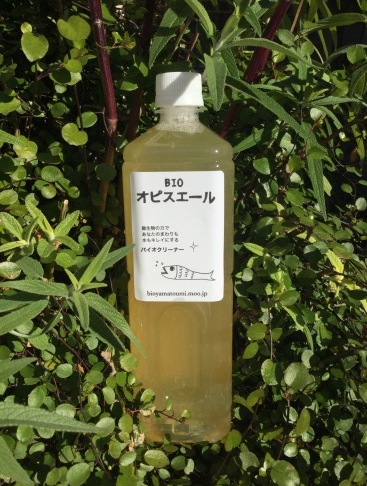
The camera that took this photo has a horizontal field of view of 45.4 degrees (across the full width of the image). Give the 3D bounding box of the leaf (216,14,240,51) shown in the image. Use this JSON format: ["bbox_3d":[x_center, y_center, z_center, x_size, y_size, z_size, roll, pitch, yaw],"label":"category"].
[{"bbox_3d":[0.033,-0.156,0.325,0.009,0.029,0.008,37,12,12],"label":"leaf"}]

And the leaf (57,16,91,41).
[{"bbox_3d":[-0.083,-0.163,0.332,0.026,0.019,0.006,12,-20,0],"label":"leaf"}]

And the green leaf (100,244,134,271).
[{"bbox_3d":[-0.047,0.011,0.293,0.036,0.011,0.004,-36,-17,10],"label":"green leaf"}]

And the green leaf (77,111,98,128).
[{"bbox_3d":[-0.078,-0.100,0.355,0.017,0.014,0.004,-30,2,-17],"label":"green leaf"}]

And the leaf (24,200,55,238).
[{"bbox_3d":[-0.107,-0.018,0.325,0.008,0.032,0.007,-39,-1,-32],"label":"leaf"}]

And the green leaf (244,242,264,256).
[{"bbox_3d":[0.056,0.005,0.345,0.017,0.005,0.007,33,69,19],"label":"green leaf"}]

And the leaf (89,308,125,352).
[{"bbox_3d":[-0.055,0.061,0.312,0.010,0.009,0.045,-40,62,-17],"label":"leaf"}]

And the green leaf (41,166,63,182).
[{"bbox_3d":[-0.101,-0.053,0.338,0.016,0.003,0.014,8,57,0],"label":"green leaf"}]

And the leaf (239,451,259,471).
[{"bbox_3d":[0.049,0.161,0.325,0.013,0.005,0.014,-30,51,-19],"label":"leaf"}]

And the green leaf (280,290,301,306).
[{"bbox_3d":[0.089,0.047,0.370,0.020,0.013,0.005,-24,-24,-5],"label":"green leaf"}]

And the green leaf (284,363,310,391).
[{"bbox_3d":[0.094,0.112,0.365,0.022,0.026,0.006,-11,-20,12],"label":"green leaf"}]

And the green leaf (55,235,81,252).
[{"bbox_3d":[-0.089,0.001,0.335,0.024,0.008,0.005,23,-19,16],"label":"green leaf"}]

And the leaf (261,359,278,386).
[{"bbox_3d":[0.072,0.107,0.365,0.014,0.024,0.005,-13,-23,4],"label":"leaf"}]

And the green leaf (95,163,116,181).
[{"bbox_3d":[-0.062,-0.057,0.352,0.017,0.015,0.003,6,-21,0],"label":"green leaf"}]

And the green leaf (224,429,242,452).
[{"bbox_3d":[0.036,0.144,0.320,0.011,0.004,0.017,26,54,15],"label":"green leaf"}]

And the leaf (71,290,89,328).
[{"bbox_3d":[-0.066,0.043,0.284,0.010,0.004,0.030,-14,57,-11],"label":"leaf"}]

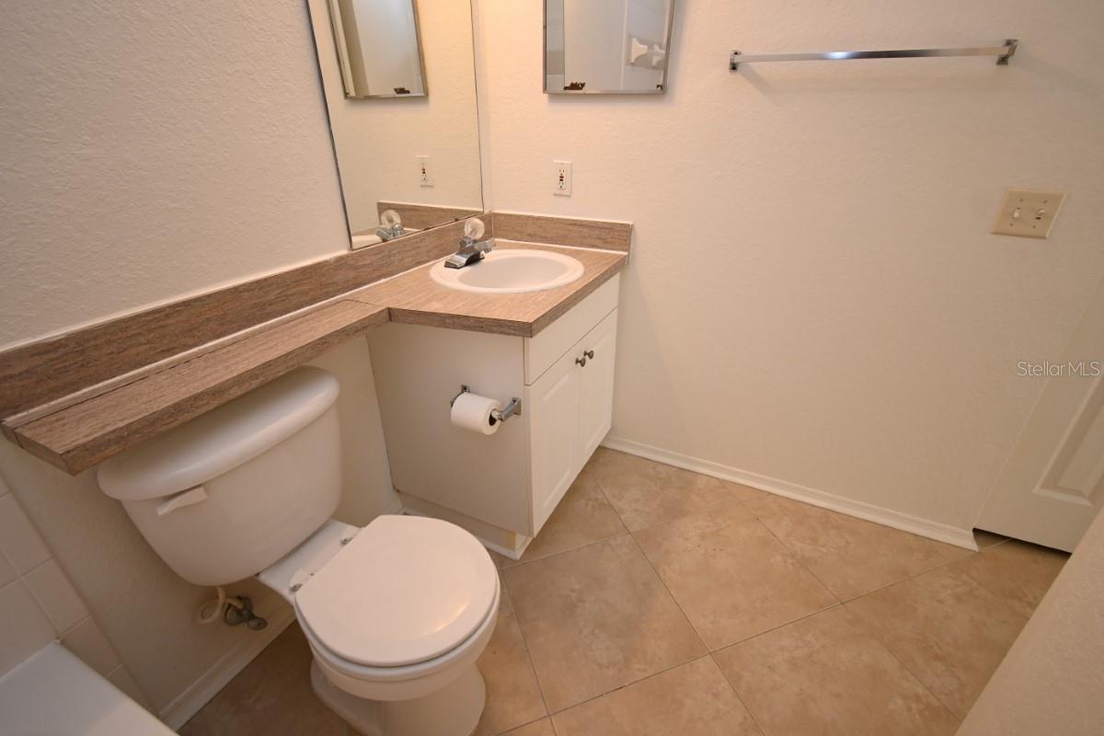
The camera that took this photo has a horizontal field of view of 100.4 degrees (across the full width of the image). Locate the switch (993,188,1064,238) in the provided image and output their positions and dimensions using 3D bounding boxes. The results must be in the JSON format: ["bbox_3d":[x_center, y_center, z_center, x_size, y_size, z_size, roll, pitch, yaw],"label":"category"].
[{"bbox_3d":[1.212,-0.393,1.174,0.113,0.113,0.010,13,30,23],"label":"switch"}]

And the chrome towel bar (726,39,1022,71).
[{"bbox_3d":[0.778,-0.792,1.169,0.633,0.050,0.070,13,30,23],"label":"chrome towel bar"}]

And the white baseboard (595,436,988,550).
[{"bbox_3d":[0.829,0.454,1.831,1.375,0.075,0.013,13,30,23],"label":"white baseboard"}]

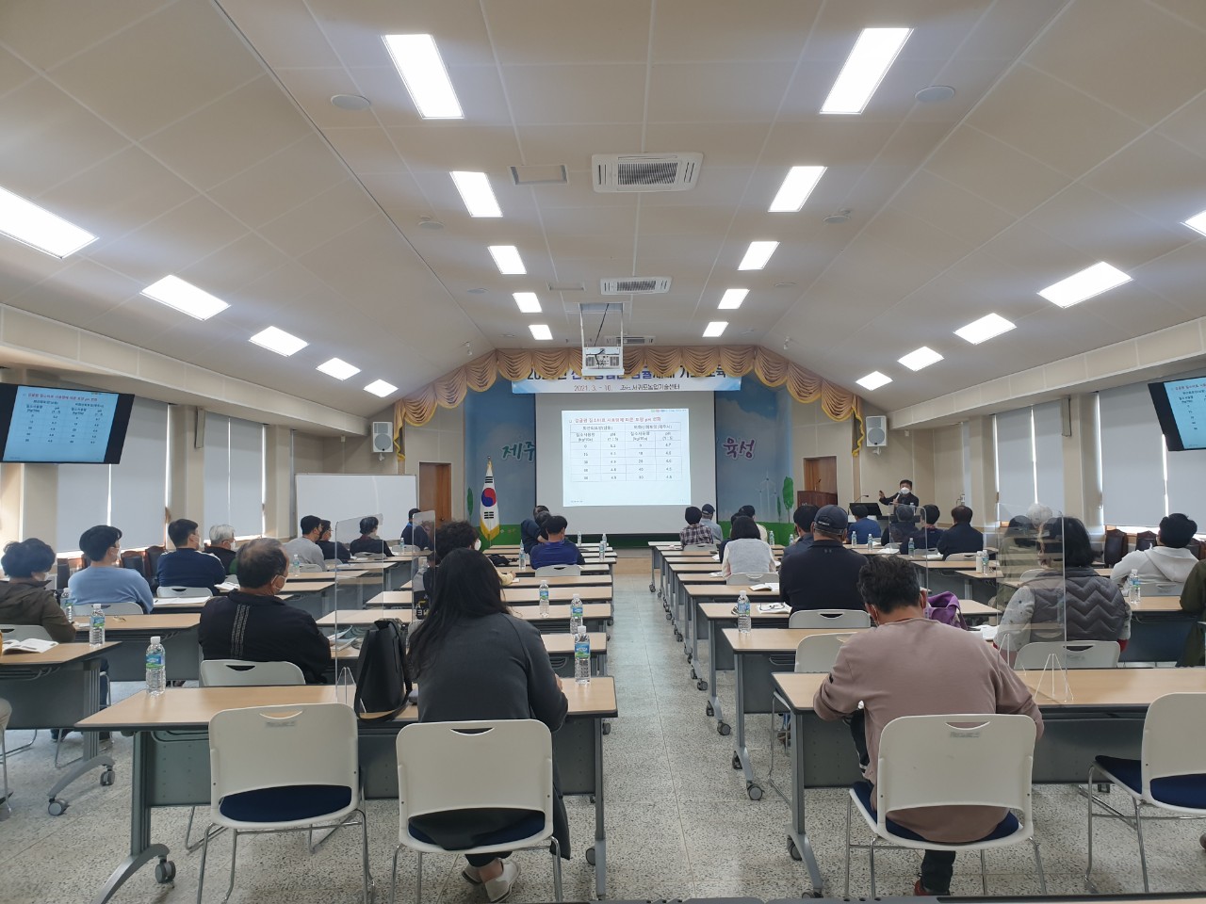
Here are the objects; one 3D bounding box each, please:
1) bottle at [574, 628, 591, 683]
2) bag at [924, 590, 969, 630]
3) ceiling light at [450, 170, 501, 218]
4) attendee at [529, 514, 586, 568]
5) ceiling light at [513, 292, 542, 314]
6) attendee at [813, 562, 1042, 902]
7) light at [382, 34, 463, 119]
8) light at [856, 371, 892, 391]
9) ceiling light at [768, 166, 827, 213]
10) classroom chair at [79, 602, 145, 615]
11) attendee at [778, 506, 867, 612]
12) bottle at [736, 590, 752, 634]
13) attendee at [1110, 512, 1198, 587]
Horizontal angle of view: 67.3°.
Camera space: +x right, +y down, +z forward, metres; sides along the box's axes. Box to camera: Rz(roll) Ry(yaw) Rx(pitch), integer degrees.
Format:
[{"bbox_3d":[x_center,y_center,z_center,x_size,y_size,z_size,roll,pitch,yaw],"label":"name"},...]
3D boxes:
[{"bbox_3d":[-0.083,0.795,3.561,0.065,0.216,0.065,-1,-3,1],"label":"bottle"},{"bbox_3d":[1.735,0.816,4.640,0.290,0.230,0.170,-1,-3,1],"label":"bag"},{"bbox_3d":[-1.141,-2.370,8.339,0.305,0.060,1.200,-1,-3,1],"label":"ceiling light"},{"bbox_3d":[-0.478,1.307,9.377,0.550,1.286,0.750,0,-3,-3],"label":"attendee"},{"bbox_3d":[-1.125,-2.253,13.511,0.320,0.080,1.285,-1,-3,1],"label":"ceiling light"},{"bbox_3d":[1.033,0.944,2.917,0.720,1.240,0.800,-1,-3,1],"label":"attendee"},{"bbox_3d":[-1.236,-2.630,6.375,0.320,0.060,1.280,-1,-3,1],"label":"light"},{"bbox_3d":[4.767,-1.234,15.920,0.320,0.060,1.270,30,-2,2],"label":"light"},{"bbox_3d":[1.850,-2.524,8.681,0.320,0.060,1.270,-1,-3,1],"label":"ceiling light"},{"bbox_3d":[-3.318,1.422,6.309,0.530,0.790,0.540,-1,-3,9],"label":"classroom chair"},{"bbox_3d":[1.318,1.004,5.361,0.570,1.377,0.750,-1,-3,1],"label":"attendee"},{"bbox_3d":[0.745,0.845,4.799,0.065,0.216,0.065,-1,-3,1],"label":"bottle"},{"bbox_3d":[3.852,1.080,6.469,0.620,1.270,0.760,-1,-3,-5],"label":"attendee"}]

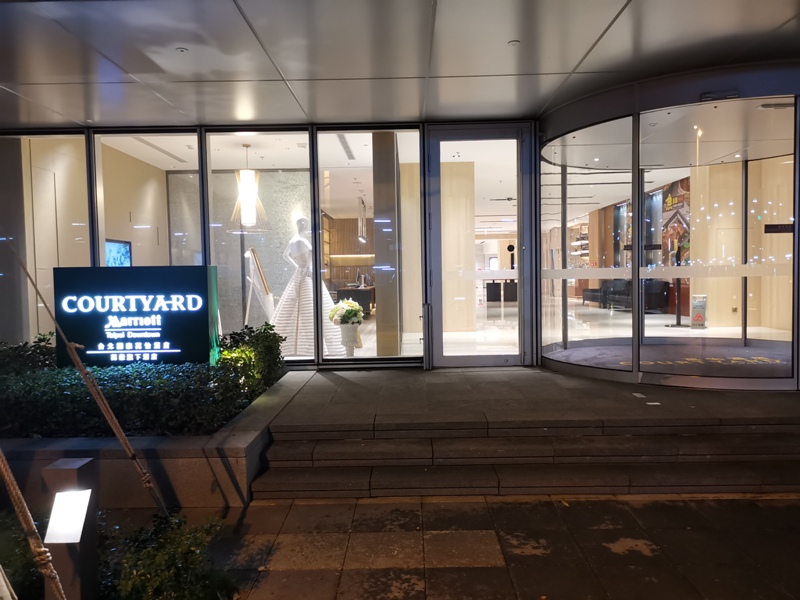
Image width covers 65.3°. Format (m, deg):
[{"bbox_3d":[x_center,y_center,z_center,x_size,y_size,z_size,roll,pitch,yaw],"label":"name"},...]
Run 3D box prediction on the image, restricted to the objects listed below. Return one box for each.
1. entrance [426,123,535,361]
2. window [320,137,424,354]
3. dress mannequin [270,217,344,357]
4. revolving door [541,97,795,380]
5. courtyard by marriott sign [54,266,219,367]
[{"bbox_3d":[0.958,-0.644,7.501,1.280,2.916,0.150,-1,2,0],"label":"entrance"},{"bbox_3d":[-0.360,-0.652,7.505,1.260,2.764,0.120,-1,2,0],"label":"window"},{"bbox_3d":[-1.258,-0.187,8.608,1.000,1.880,1.000,0,2,21],"label":"dress mannequin"},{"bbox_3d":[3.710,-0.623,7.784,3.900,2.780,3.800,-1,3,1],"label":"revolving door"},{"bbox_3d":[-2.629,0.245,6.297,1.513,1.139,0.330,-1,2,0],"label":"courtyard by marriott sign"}]

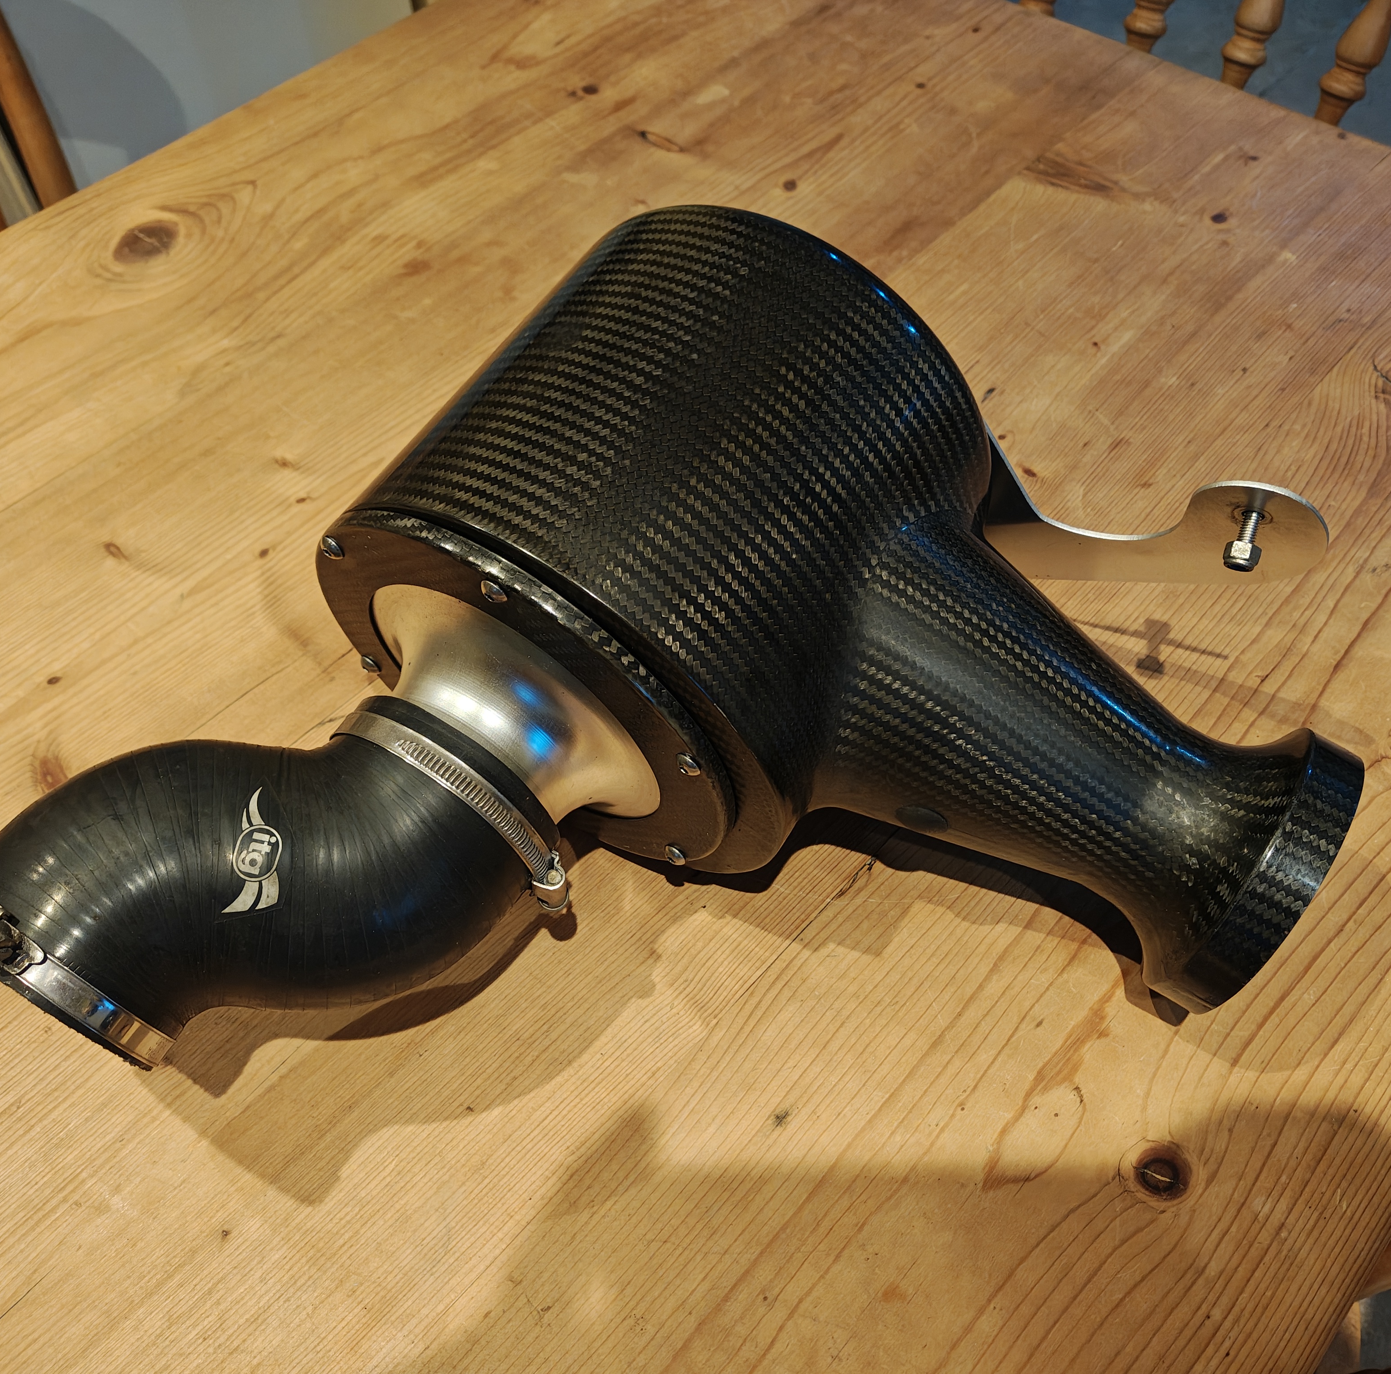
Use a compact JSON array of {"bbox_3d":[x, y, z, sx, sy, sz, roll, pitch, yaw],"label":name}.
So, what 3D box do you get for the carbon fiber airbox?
[{"bbox_3d":[0.052,-0.016,0.454,0.332,0.194,0.164,26,59,20],"label":"carbon fiber airbox"}]

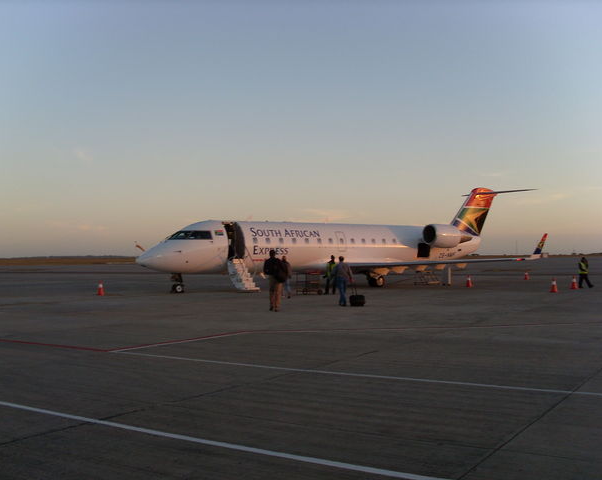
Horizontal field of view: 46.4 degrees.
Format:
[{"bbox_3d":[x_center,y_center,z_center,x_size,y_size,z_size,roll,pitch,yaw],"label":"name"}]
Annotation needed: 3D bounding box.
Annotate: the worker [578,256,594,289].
[{"bbox_3d":[14.979,1.728,36.900,0.700,1.650,0.500,-1,-2,23],"label":"worker"}]

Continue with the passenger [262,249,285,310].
[{"bbox_3d":[-0.786,1.258,21.500,0.680,1.850,0.500,0,-1,-7],"label":"passenger"}]

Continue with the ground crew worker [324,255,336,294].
[{"bbox_3d":[1.335,1.584,31.800,0.520,1.760,0.520,0,-2,-30],"label":"ground crew worker"}]

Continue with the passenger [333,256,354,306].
[{"bbox_3d":[1.447,1.429,24.200,0.660,1.730,0.460,0,-2,-16],"label":"passenger"}]

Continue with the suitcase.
[{"bbox_3d":[1.955,1.914,24.100,0.500,0.700,0.380,0,-1,-9],"label":"suitcase"}]

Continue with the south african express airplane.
[{"bbox_3d":[3.116,-0.424,40.291,26.770,6.220,21.200,1,-2,-37],"label":"south african express airplane"}]

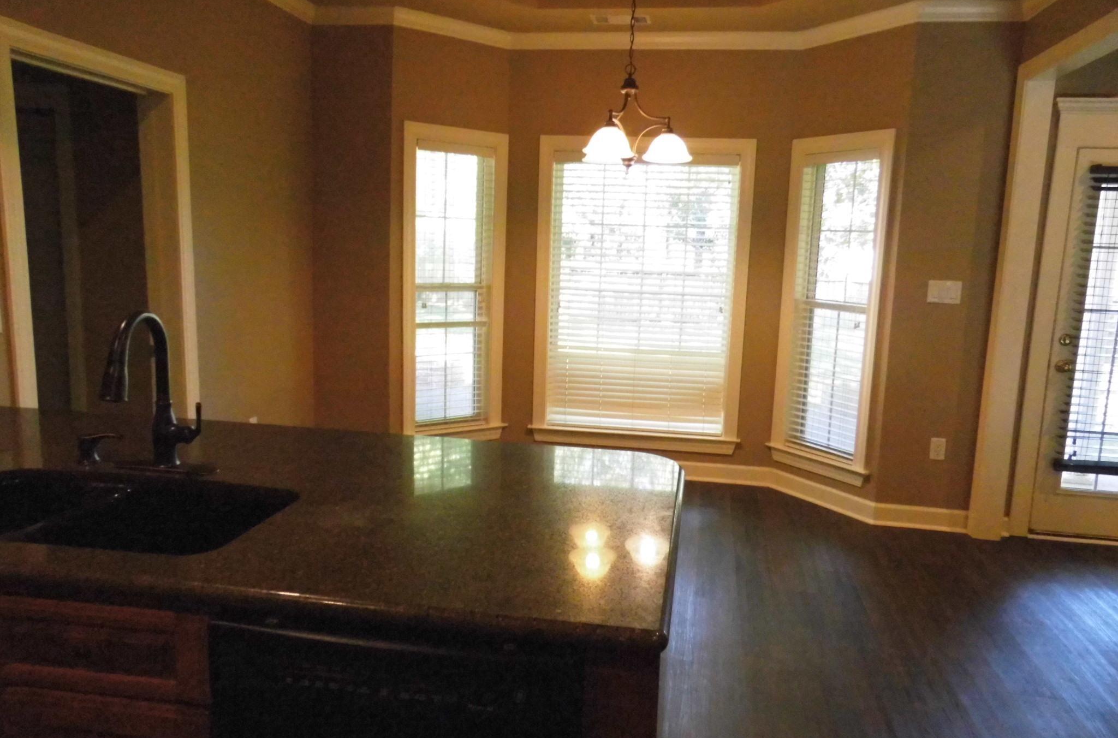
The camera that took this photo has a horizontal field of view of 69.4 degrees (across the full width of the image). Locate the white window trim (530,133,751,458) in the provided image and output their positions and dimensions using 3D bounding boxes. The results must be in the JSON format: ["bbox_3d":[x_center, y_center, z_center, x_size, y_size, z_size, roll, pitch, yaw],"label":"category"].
[{"bbox_3d":[0.502,-0.454,5.047,1.355,1.926,0.100,3,9,9],"label":"white window trim"}]

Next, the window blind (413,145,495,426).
[{"bbox_3d":[-0.645,-0.504,4.983,0.548,1.718,0.060,-5,11,-39],"label":"window blind"}]

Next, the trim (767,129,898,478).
[{"bbox_3d":[1.542,-0.351,4.608,0.100,1.919,0.779,-3,10,-30],"label":"trim"}]

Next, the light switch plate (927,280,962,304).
[{"bbox_3d":[2.009,-0.399,4.201,0.164,0.116,0.010,3,9,9],"label":"light switch plate"}]

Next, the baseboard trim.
[{"bbox_3d":[1.499,0.739,4.765,1.655,0.119,0.436,6,10,26],"label":"baseboard trim"}]

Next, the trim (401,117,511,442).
[{"bbox_3d":[-0.617,-0.477,4.959,0.777,1.933,0.100,-5,11,-39],"label":"trim"}]

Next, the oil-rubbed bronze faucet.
[{"bbox_3d":[-0.906,0.051,1.738,0.250,0.370,0.255,3,9,9],"label":"oil-rubbed bronze faucet"}]

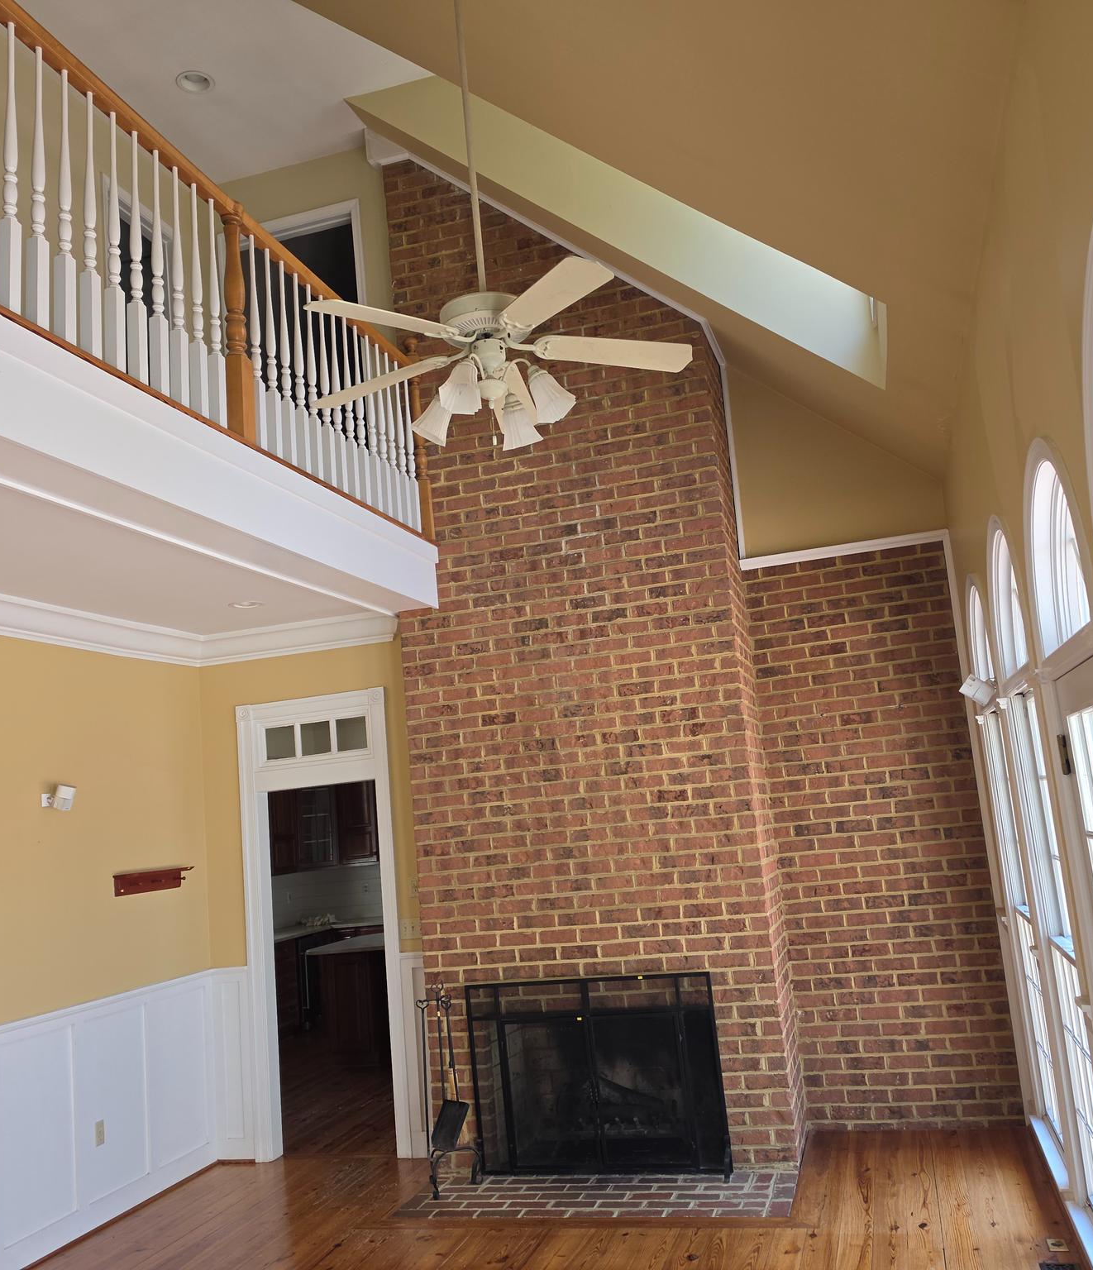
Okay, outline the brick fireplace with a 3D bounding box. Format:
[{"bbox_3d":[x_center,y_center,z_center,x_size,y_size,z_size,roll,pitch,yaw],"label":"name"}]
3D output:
[{"bbox_3d":[0.689,-0.136,6.168,2.937,5.607,0.658,-7,-9,15],"label":"brick fireplace"}]

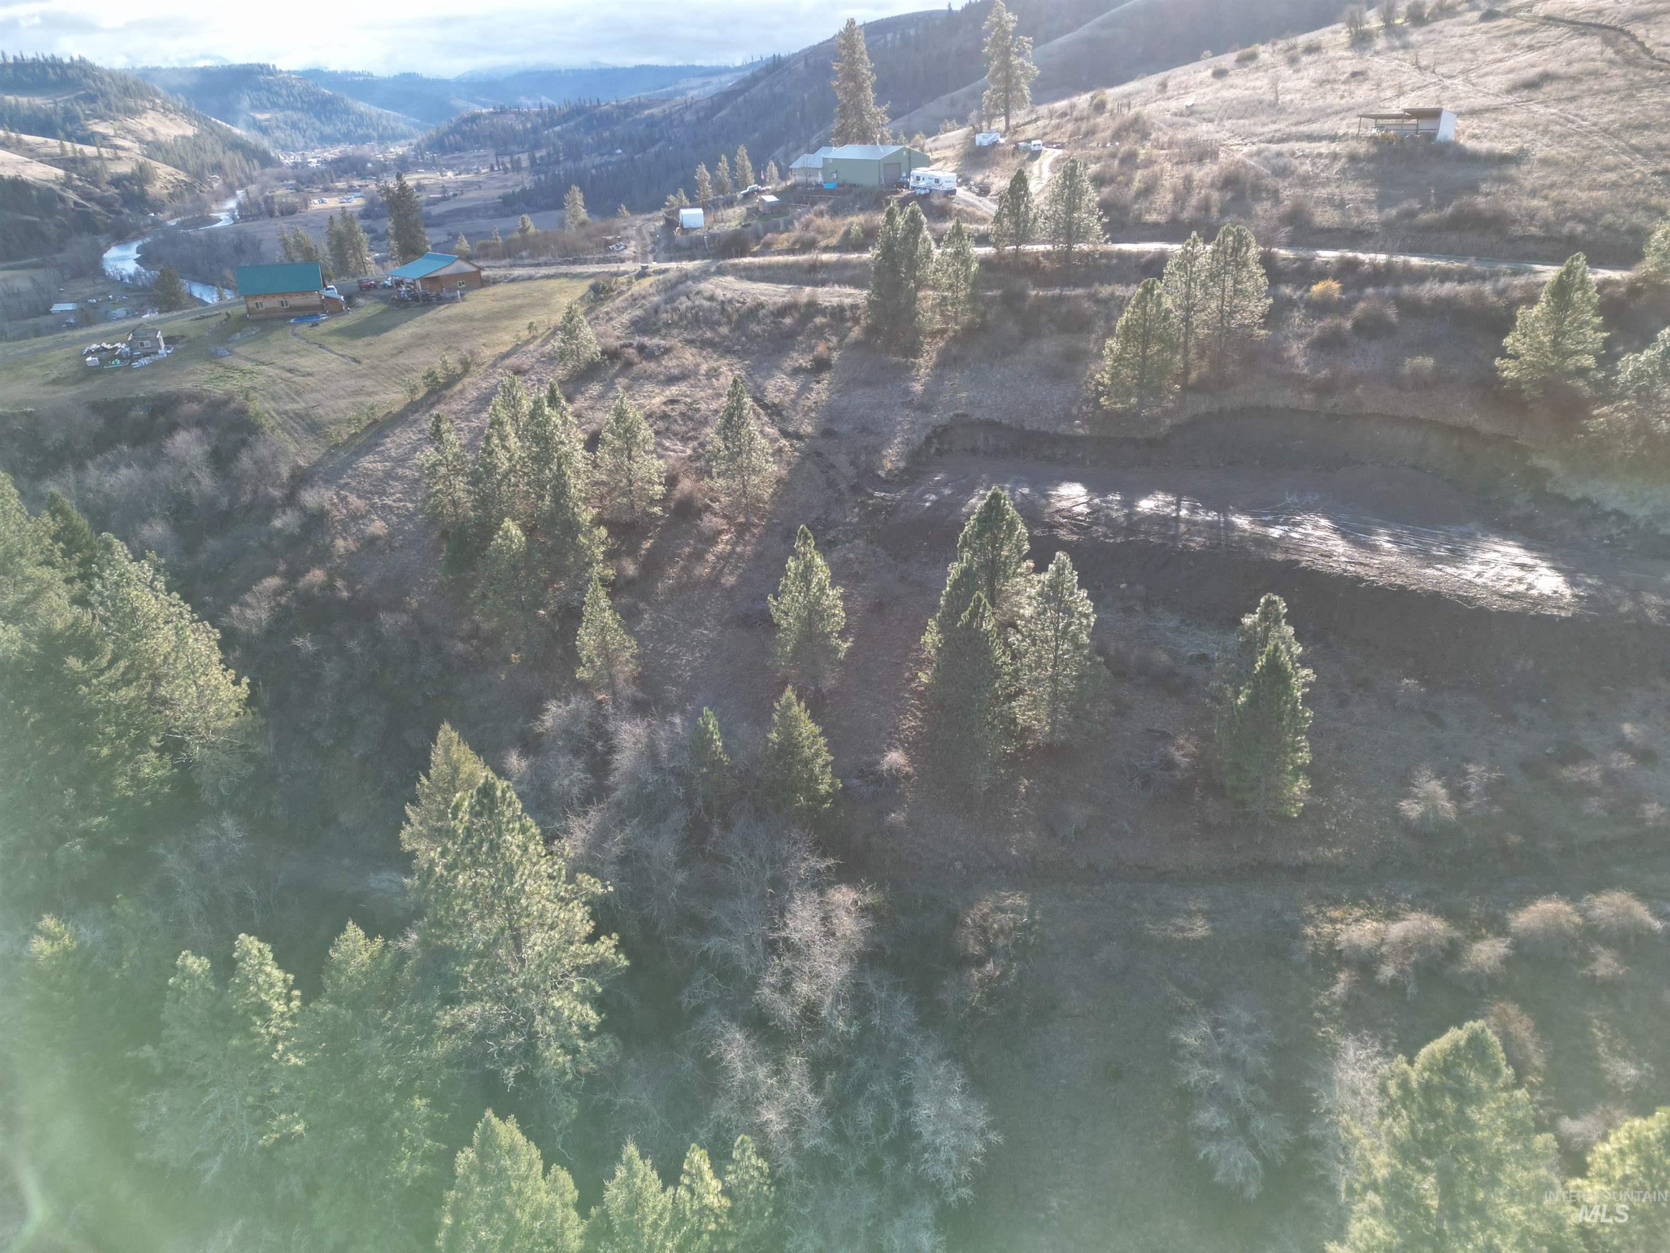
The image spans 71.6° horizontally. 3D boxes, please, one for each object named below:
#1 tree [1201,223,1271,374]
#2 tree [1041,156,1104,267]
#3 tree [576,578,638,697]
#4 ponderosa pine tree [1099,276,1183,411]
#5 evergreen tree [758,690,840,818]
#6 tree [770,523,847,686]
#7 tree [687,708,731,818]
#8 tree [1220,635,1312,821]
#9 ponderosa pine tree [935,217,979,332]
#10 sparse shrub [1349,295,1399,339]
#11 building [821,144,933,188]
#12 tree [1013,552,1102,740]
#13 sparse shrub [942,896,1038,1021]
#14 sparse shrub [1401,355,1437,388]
[{"bbox_3d":[33.124,-27.096,95.892,5.600,11.900,5.600,-2,24,0],"label":"tree"},{"bbox_3d":[25.756,-44.995,125.215,6.500,10.400,6.500,-2,24,0],"label":"tree"},{"bbox_3d":[-18.091,0.991,91.067,5.006,10.836,5.006,-7,24,-11],"label":"tree"},{"bbox_3d":[24.595,-22.683,93.143,6.500,10.300,6.500,-2,24,0],"label":"ponderosa pine tree"},{"bbox_3d":[-2.460,8.630,77.890,5.090,10.230,5.090,0,24,0],"label":"evergreen tree"},{"bbox_3d":[-1.940,-1.210,86.260,5.630,13.340,5.630,0,24,0],"label":"tree"},{"bbox_3d":[-7.541,8.144,69.000,2.550,7.510,2.550,0,24,0],"label":"tree"},{"bbox_3d":[24.741,5.455,65.500,4.890,11.090,4.890,0,24,0],"label":"tree"},{"bbox_3d":[14.737,-42.143,139.206,5.648,13.014,5.648,1,24,6],"label":"ponderosa pine tree"},{"bbox_3d":[56.770,-32.650,122.000,5.360,4.290,5.090,0,24,0],"label":"sparse shrub"},{"bbox_3d":[6.898,-75.546,189.242,12.500,5.700,11.500,20,32,40],"label":"building"},{"bbox_3d":[13.231,1.180,68.000,5.210,11.750,5.210,0,24,0],"label":"tree"},{"bbox_3d":[7.956,16.068,58.500,4.530,5.800,4.530,0,24,0],"label":"sparse shrub"},{"bbox_3d":[51.078,-22.337,101.000,2.720,2.540,2.720,0,24,0],"label":"sparse shrub"}]

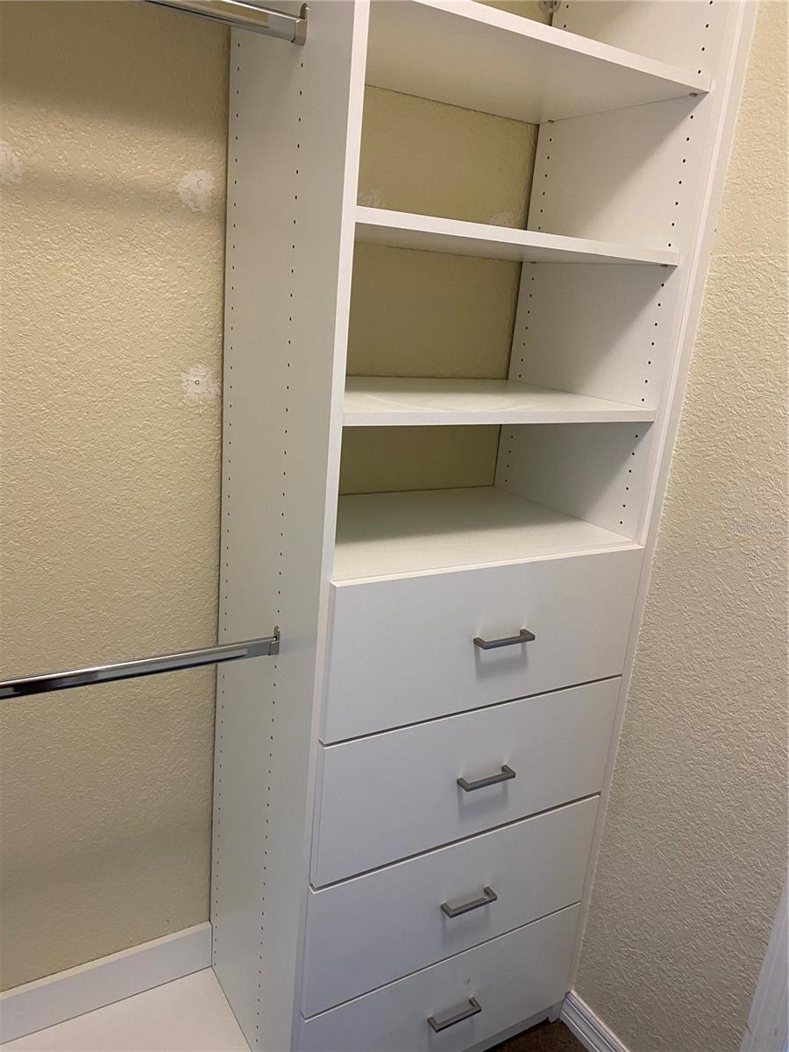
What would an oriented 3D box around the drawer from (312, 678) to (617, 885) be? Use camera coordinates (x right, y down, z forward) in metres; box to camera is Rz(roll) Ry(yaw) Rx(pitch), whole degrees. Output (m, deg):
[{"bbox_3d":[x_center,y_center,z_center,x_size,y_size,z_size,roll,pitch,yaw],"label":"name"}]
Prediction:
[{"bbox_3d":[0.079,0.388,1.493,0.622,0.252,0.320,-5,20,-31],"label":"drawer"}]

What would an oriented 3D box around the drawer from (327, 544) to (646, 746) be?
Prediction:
[{"bbox_3d":[0.080,0.130,1.436,0.624,0.251,0.390,-5,19,-31],"label":"drawer"}]

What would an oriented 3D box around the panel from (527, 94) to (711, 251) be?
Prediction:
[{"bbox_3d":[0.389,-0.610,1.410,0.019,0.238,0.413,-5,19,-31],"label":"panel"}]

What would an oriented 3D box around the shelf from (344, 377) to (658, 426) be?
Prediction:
[{"bbox_3d":[0.086,-0.221,1.364,0.606,0.019,0.399,-5,19,-31],"label":"shelf"}]

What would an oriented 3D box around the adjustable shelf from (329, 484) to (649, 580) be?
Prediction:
[{"bbox_3d":[0.067,0.003,1.430,0.606,0.019,0.399,-5,19,-31],"label":"adjustable shelf"}]

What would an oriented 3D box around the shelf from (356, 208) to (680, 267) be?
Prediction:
[{"bbox_3d":[0.107,-0.465,1.292,0.606,0.019,0.399,-5,19,-31],"label":"shelf"}]

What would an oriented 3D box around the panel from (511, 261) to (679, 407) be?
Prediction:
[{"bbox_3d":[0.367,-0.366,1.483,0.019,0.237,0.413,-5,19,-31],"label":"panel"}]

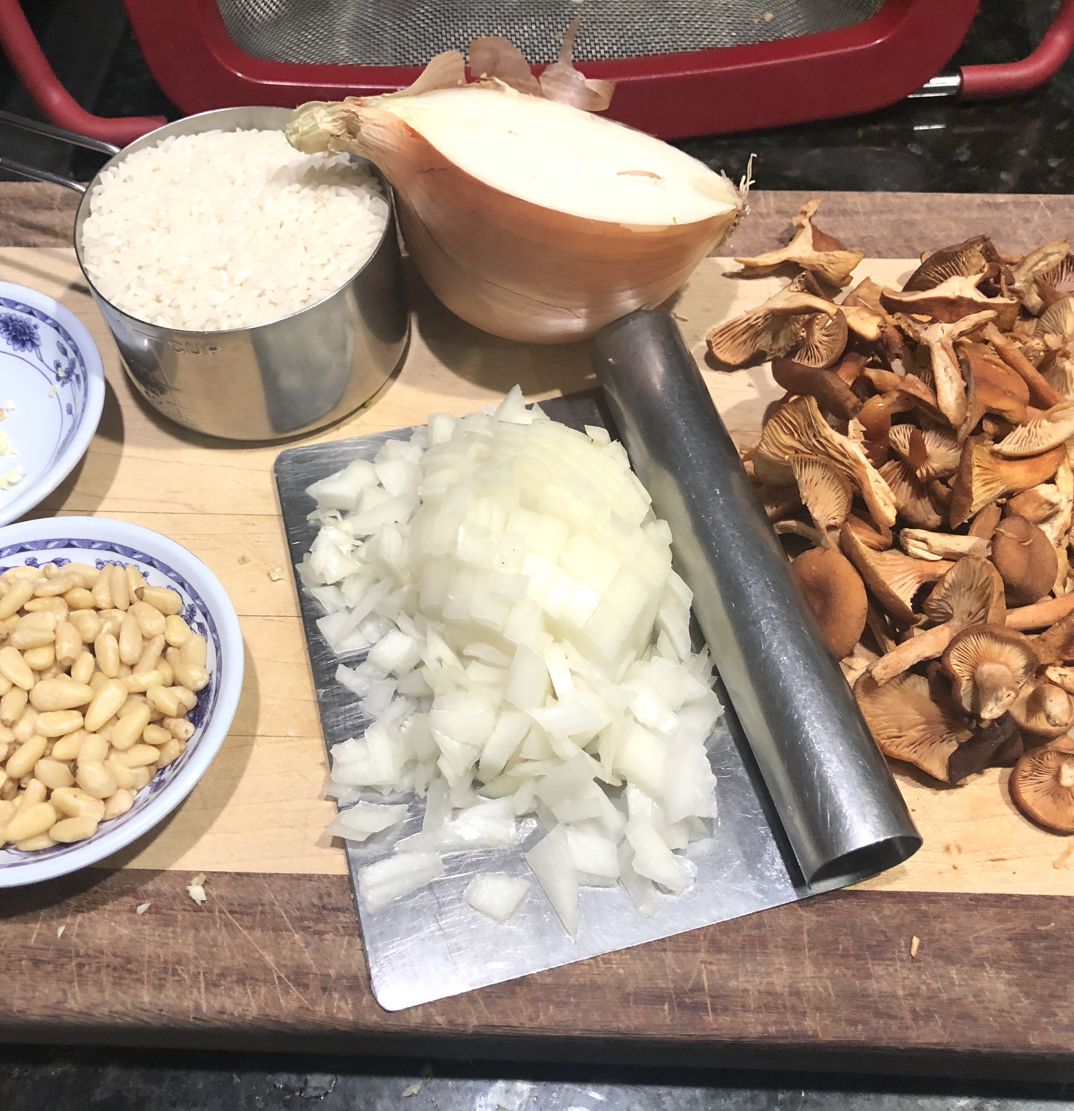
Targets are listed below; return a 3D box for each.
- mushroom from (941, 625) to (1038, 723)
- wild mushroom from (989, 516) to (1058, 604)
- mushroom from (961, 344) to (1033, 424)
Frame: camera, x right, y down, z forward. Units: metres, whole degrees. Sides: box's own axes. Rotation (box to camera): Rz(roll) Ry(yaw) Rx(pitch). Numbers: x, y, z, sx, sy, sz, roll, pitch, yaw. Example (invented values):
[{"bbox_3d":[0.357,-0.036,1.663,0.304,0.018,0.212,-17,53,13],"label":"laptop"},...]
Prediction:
[{"bbox_3d":[0.103,0.027,0.275,0.021,0.021,0.019,7,23,16],"label":"mushroom"},{"bbox_3d":[0.113,0.001,0.277,0.015,0.013,0.021,-9,78,-4],"label":"wild mushroom"},{"bbox_3d":[0.118,-0.044,0.309,0.017,0.013,0.021,12,65,-35],"label":"mushroom"}]

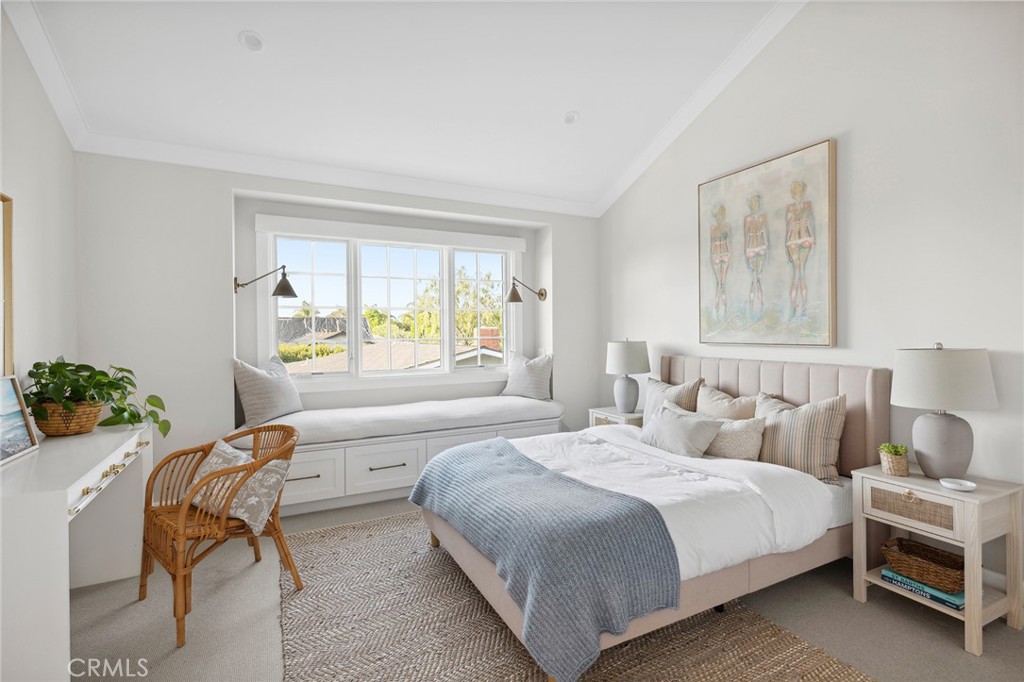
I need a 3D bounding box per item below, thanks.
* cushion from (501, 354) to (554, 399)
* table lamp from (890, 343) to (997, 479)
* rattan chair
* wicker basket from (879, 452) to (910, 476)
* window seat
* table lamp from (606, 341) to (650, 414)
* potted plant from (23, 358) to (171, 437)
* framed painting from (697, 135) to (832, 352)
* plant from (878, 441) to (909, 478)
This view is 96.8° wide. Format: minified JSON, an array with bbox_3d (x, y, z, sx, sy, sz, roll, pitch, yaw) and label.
[{"bbox_3d":[0.157,0.358,4.542,0.484,0.451,0.146,-1,-12,37],"label":"cushion"},{"bbox_3d":[2.004,0.321,2.119,0.371,0.639,0.371,-1,1,-27],"label":"table lamp"},{"bbox_3d":[-1.455,0.888,2.320,0.603,0.822,0.603,0,1,40],"label":"rattan chair"},{"bbox_3d":[1.845,0.587,2.194,0.110,0.109,0.110,-1,1,-27],"label":"wicker basket"},{"bbox_3d":[-0.842,0.928,3.956,2.769,0.676,0.517,-1,1,-27],"label":"window seat"},{"bbox_3d":[1.005,0.298,3.973,0.375,0.639,0.375,-1,1,0],"label":"table lamp"},{"bbox_3d":[-2.252,0.310,2.513,0.543,0.431,0.451,-1,1,-27],"label":"potted plant"},{"bbox_3d":[1.716,-0.592,3.157,0.062,1.235,0.954,-1,1,-27],"label":"framed painting"},{"bbox_3d":[1.844,0.564,2.194,0.114,0.156,0.114,-1,1,-27],"label":"plant"}]

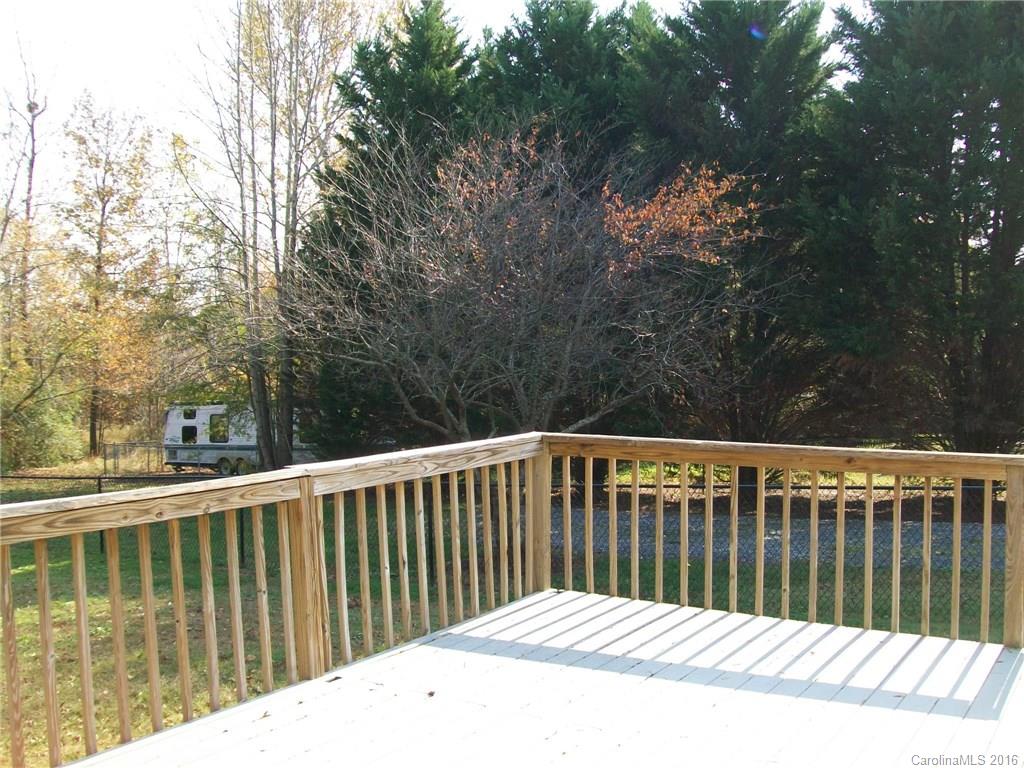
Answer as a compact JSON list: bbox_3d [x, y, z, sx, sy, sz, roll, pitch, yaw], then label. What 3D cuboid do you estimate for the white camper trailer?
[{"bbox_3d":[-10.450,2.200,43.600,7.000,2.850,2.440,-1,2,10],"label":"white camper trailer"}]

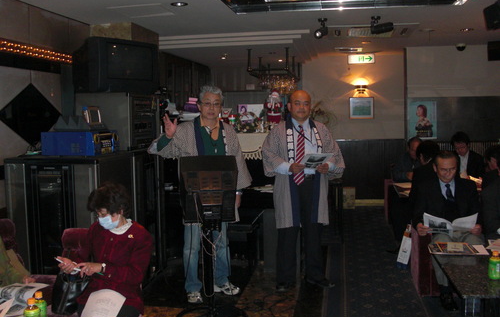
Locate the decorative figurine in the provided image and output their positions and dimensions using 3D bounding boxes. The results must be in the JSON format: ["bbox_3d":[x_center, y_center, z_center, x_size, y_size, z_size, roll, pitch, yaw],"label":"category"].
[{"bbox_3d":[0.244,-0.537,5.400,0.190,0.355,0.160,-1,5,3],"label":"decorative figurine"}]

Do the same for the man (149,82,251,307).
[{"bbox_3d":[-0.386,0.281,4.103,0.800,1.680,0.470,-1,5,-5],"label":"man"}]

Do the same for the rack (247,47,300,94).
[{"bbox_3d":[0.384,-1.164,7.212,0.520,0.480,1.950,0,5,10],"label":"rack"}]

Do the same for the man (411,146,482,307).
[{"bbox_3d":[1.590,0.514,4.214,0.560,1.130,0.800,0,5,10],"label":"man"}]

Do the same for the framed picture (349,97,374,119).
[{"bbox_3d":[1.733,-0.775,8.059,0.390,0.345,0.030,0,5,10],"label":"framed picture"}]

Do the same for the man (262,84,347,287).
[{"bbox_3d":[0.448,0.259,4.345,0.660,1.660,0.440,0,5,5],"label":"man"}]

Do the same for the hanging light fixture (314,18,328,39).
[{"bbox_3d":[0.705,-1.282,5.130,0.130,0.205,0.210,2,5,29],"label":"hanging light fixture"}]

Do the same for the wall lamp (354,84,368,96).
[{"bbox_3d":[1.713,-1.067,7.987,0.220,0.200,0.130,0,5,10],"label":"wall lamp"}]

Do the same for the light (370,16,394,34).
[{"bbox_3d":[1.305,-1.316,5.120,0.230,0.175,0.115,2,5,31],"label":"light"}]

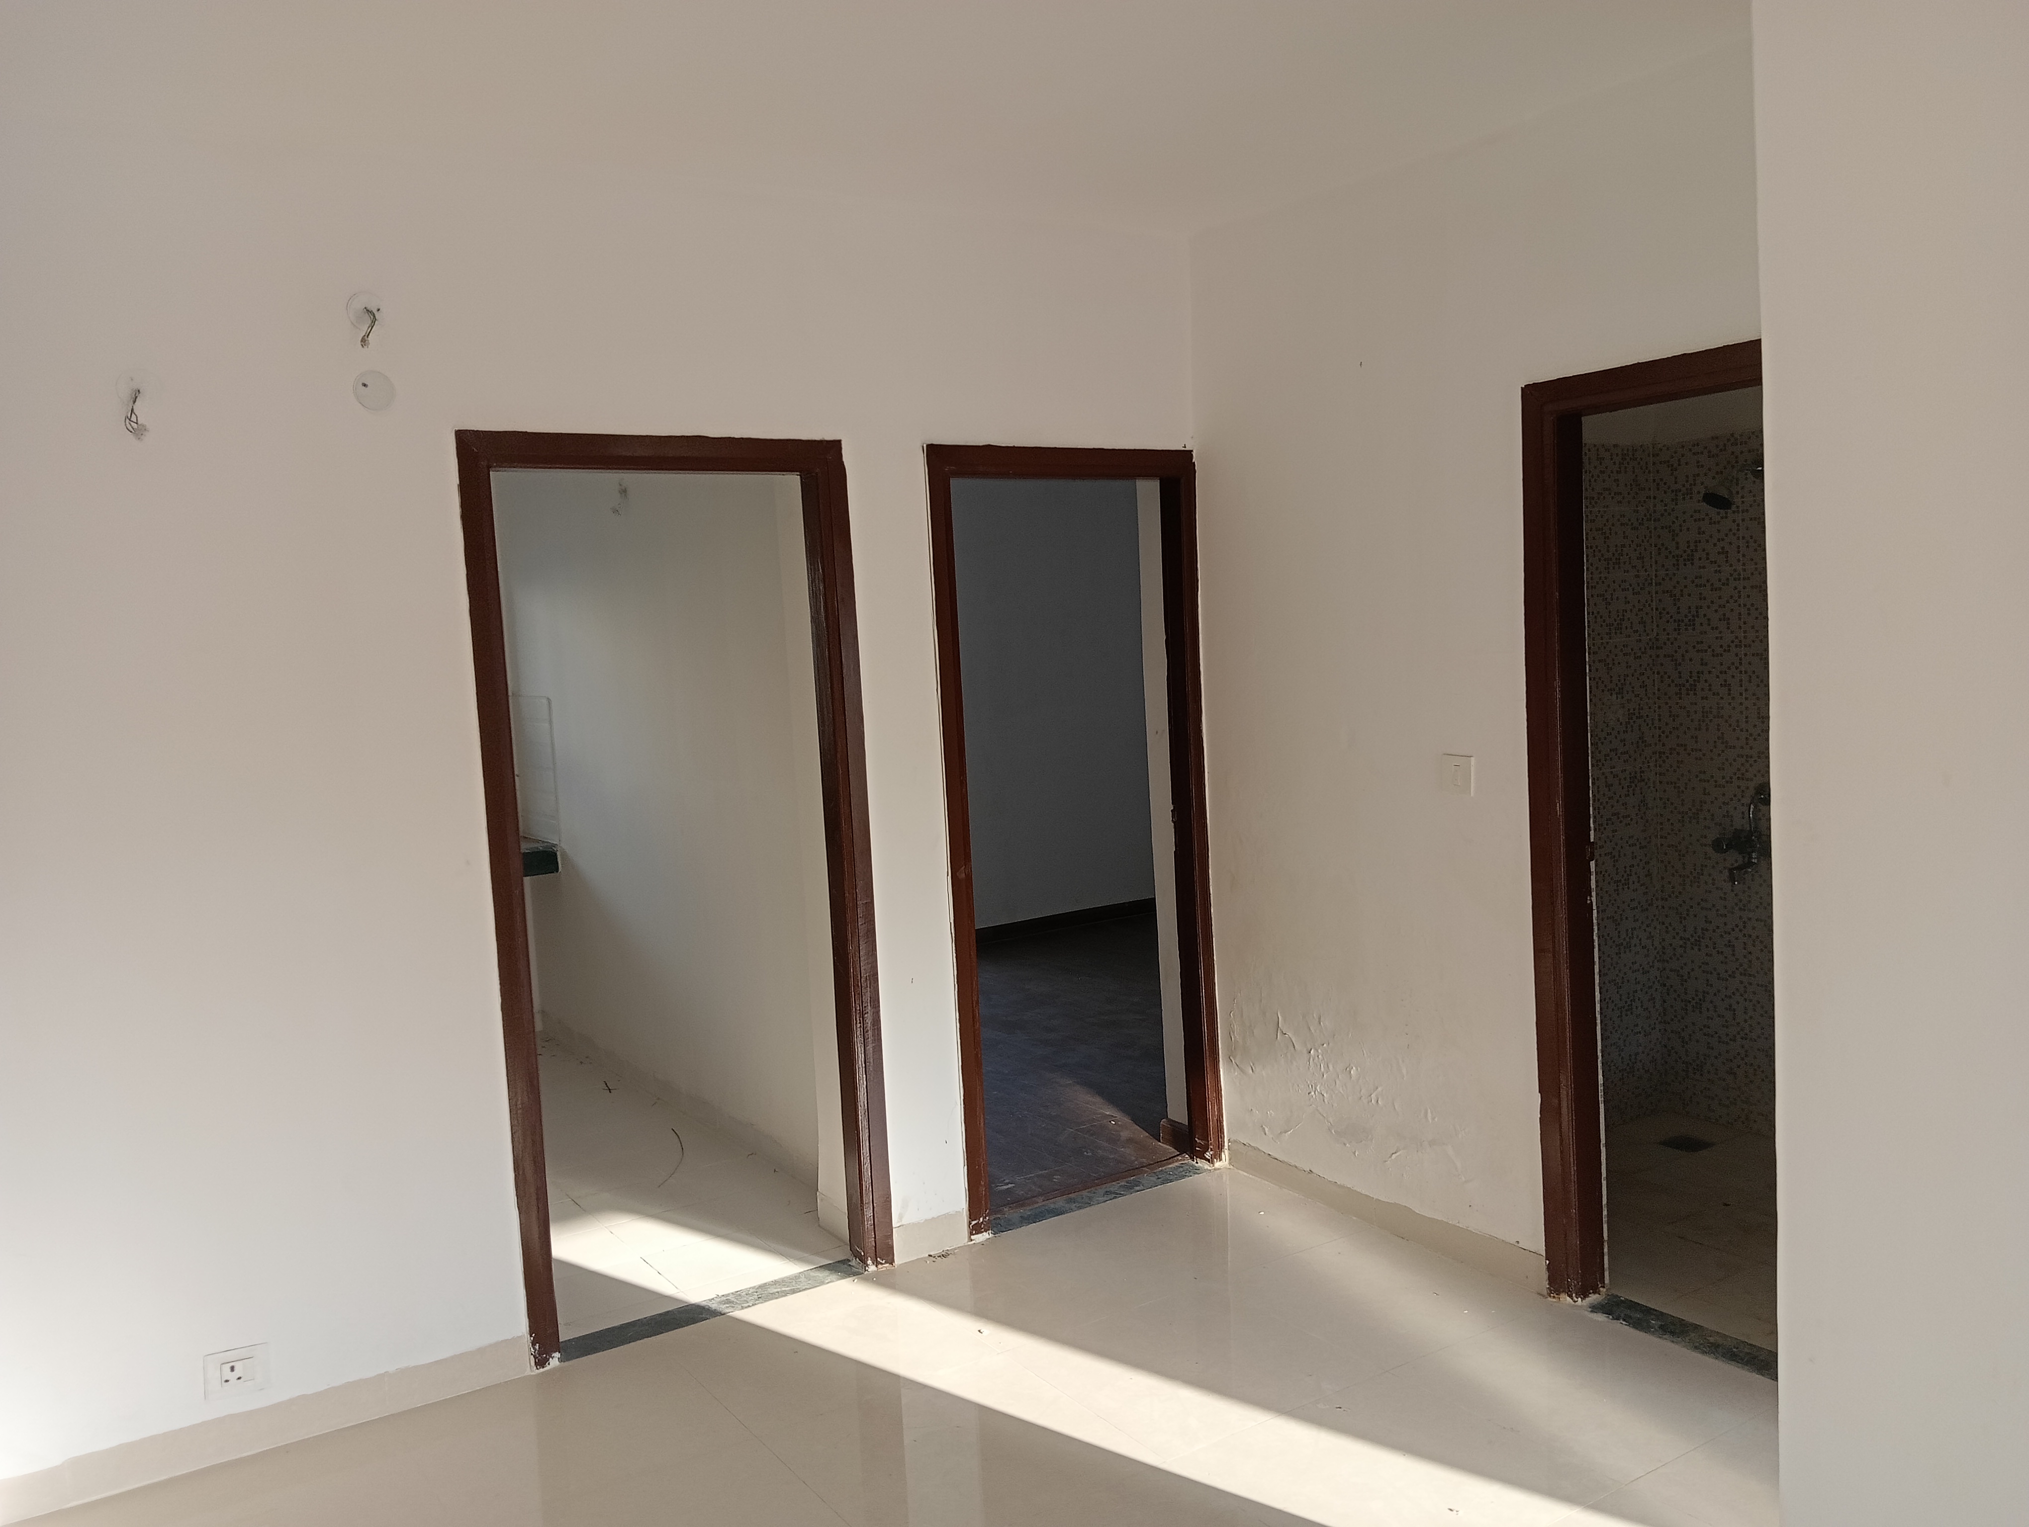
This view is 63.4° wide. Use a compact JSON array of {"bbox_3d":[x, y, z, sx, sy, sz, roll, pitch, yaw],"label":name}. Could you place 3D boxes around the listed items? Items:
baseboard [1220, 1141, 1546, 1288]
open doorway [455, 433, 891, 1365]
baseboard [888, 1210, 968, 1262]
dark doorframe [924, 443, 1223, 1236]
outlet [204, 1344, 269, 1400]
[{"bbox_3d":[0.939,1.166,4.317,0.015,0.091,1.170,-6,6,-31],"label":"baseboard"},{"bbox_3d":[-0.783,0.284,3.917,0.936,2.096,0.110,-6,6,-34],"label":"open doorway"},{"bbox_3d":[-0.217,1.230,4.292,0.227,0.091,0.015,-6,6,-34],"label":"baseboard"},{"bbox_3d":[0.170,0.185,4.551,0.884,2.085,0.110,-6,6,-34],"label":"dark doorframe"},{"bbox_3d":[-1.590,1.247,3.361,0.117,0.094,0.012,-6,6,-34],"label":"outlet"}]

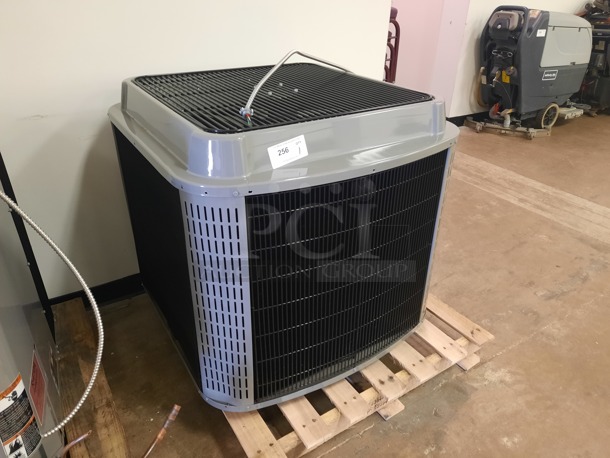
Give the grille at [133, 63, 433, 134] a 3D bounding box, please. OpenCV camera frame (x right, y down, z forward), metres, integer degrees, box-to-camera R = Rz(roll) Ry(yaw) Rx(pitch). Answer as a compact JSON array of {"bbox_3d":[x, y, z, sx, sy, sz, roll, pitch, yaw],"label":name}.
[{"bbox_3d":[-0.092,-0.441,1.412,0.735,0.030,0.735,-17,34,-29],"label":"grille"}]

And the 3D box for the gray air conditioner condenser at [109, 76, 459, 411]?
[{"bbox_3d":[-0.099,-0.084,1.599,0.932,0.822,0.953,-16,33,-28],"label":"gray air conditioner condenser"}]

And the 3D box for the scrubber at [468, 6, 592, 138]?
[{"bbox_3d":[2.280,-1.512,4.207,1.320,1.080,0.600,-14,33,-26],"label":"scrubber"}]

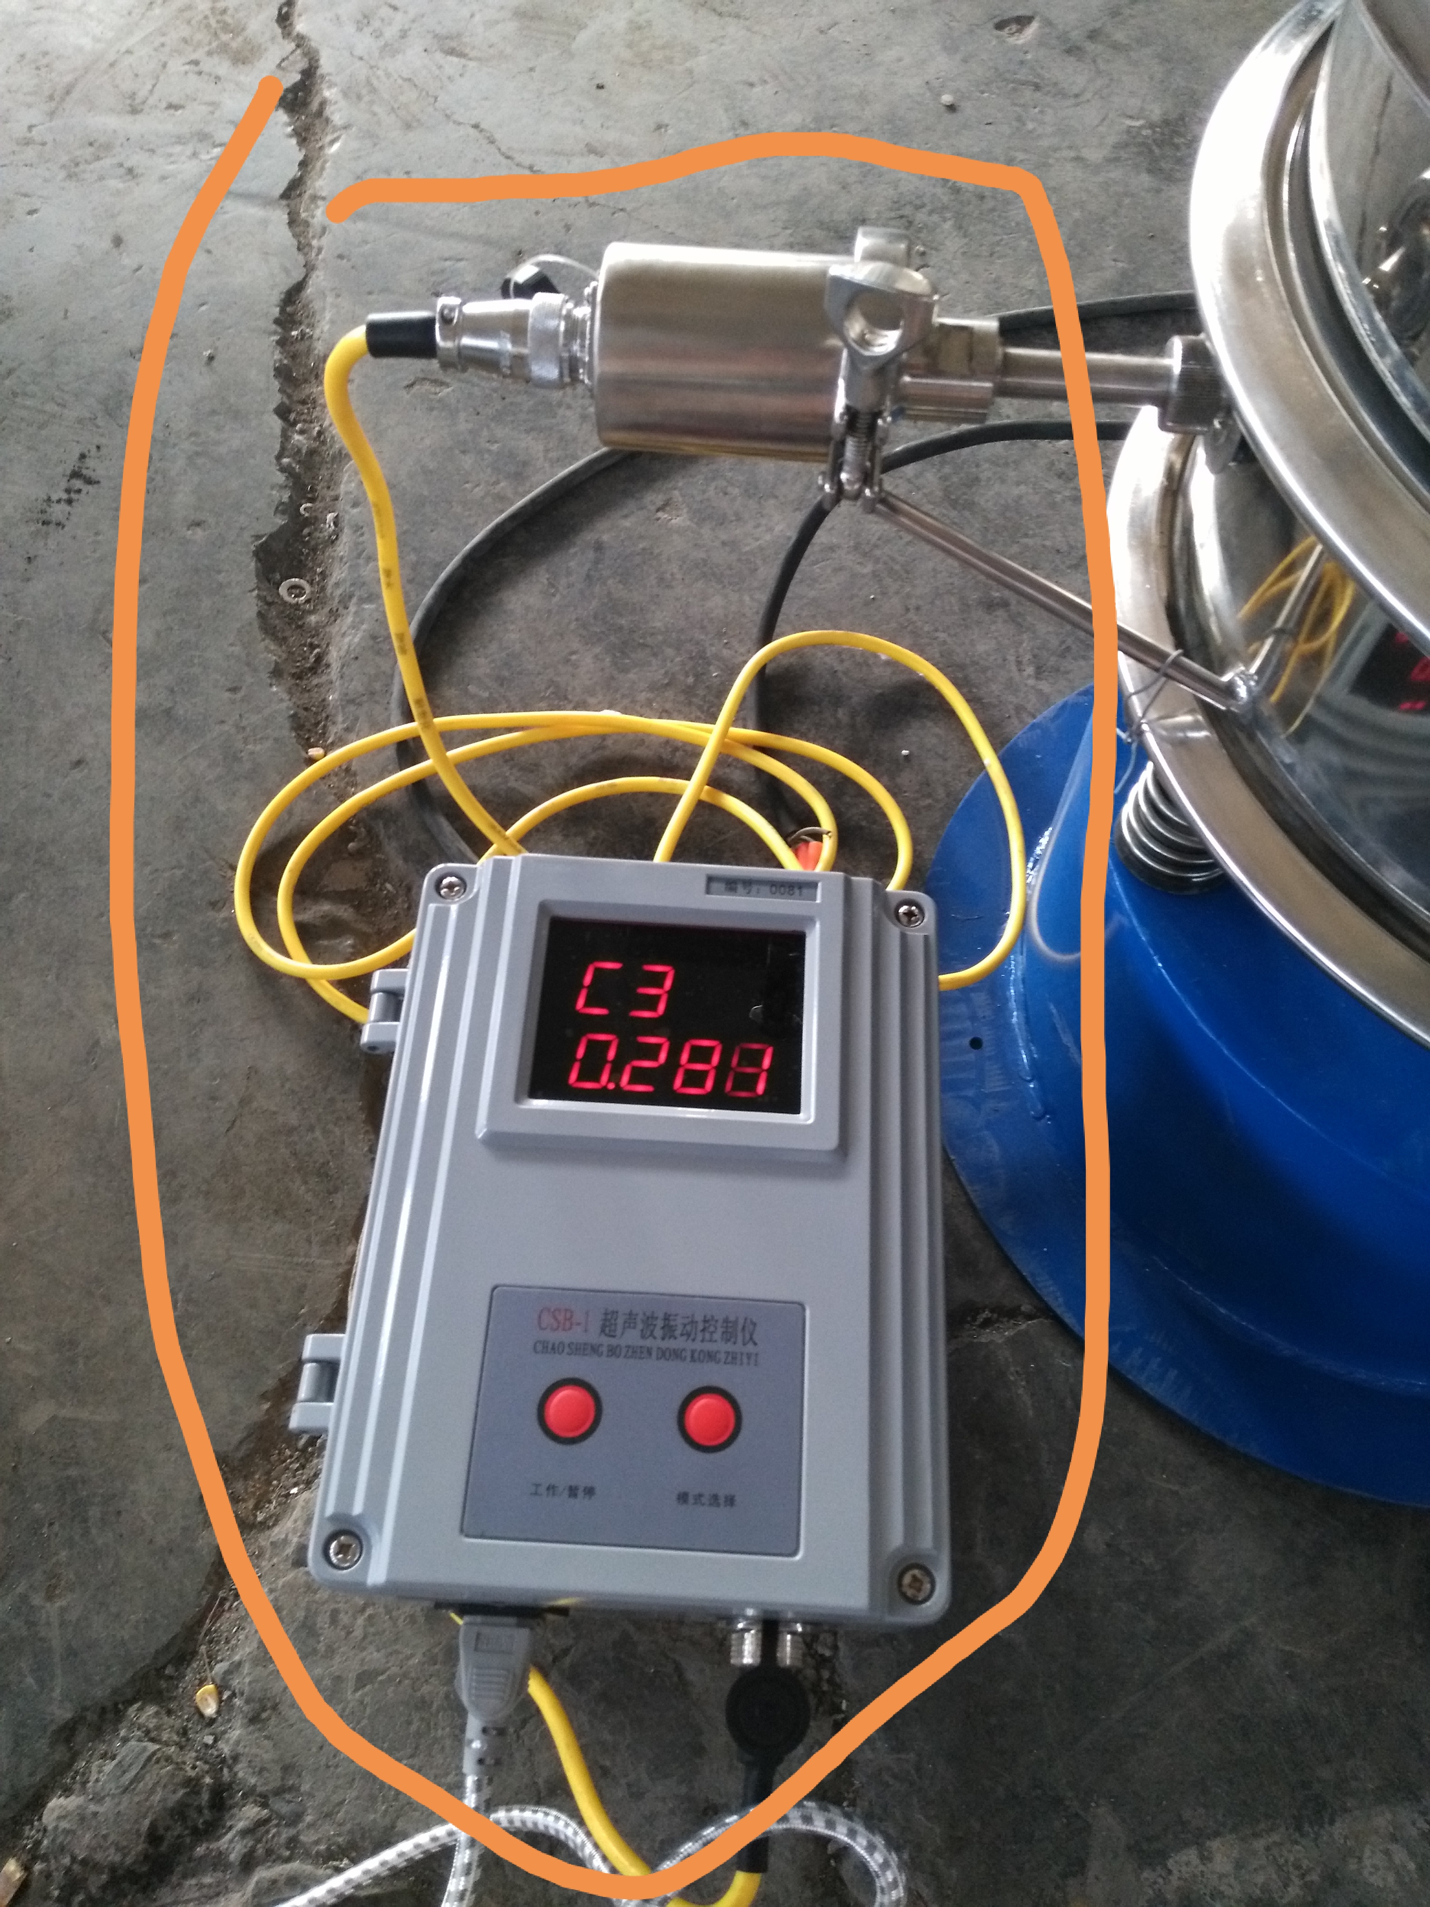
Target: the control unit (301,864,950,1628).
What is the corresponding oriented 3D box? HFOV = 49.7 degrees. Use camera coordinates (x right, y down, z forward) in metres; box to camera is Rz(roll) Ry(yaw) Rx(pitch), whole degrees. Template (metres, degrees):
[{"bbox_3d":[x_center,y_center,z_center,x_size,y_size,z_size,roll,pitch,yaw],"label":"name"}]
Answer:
[{"bbox_3d":[-0.032,0.112,0.622,0.236,0.100,0.289,3,61,0],"label":"control unit"}]

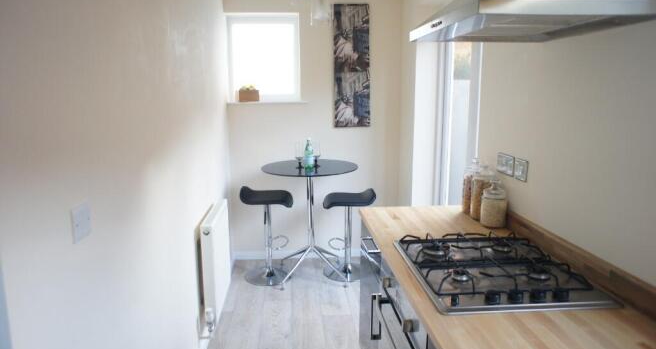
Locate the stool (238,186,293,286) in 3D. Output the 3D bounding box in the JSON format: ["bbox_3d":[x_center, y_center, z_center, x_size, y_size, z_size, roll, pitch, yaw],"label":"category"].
[{"bbox_3d":[-0.482,0.474,3.562,0.410,0.745,0.400,-1,10,-5],"label":"stool"}]

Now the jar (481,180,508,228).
[{"bbox_3d":[0.725,0.123,1.884,0.108,0.198,0.108,0,10,0],"label":"jar"}]

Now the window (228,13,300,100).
[{"bbox_3d":[-0.535,-0.985,3.733,0.600,0.735,0.090,-1,10,-5],"label":"window"}]

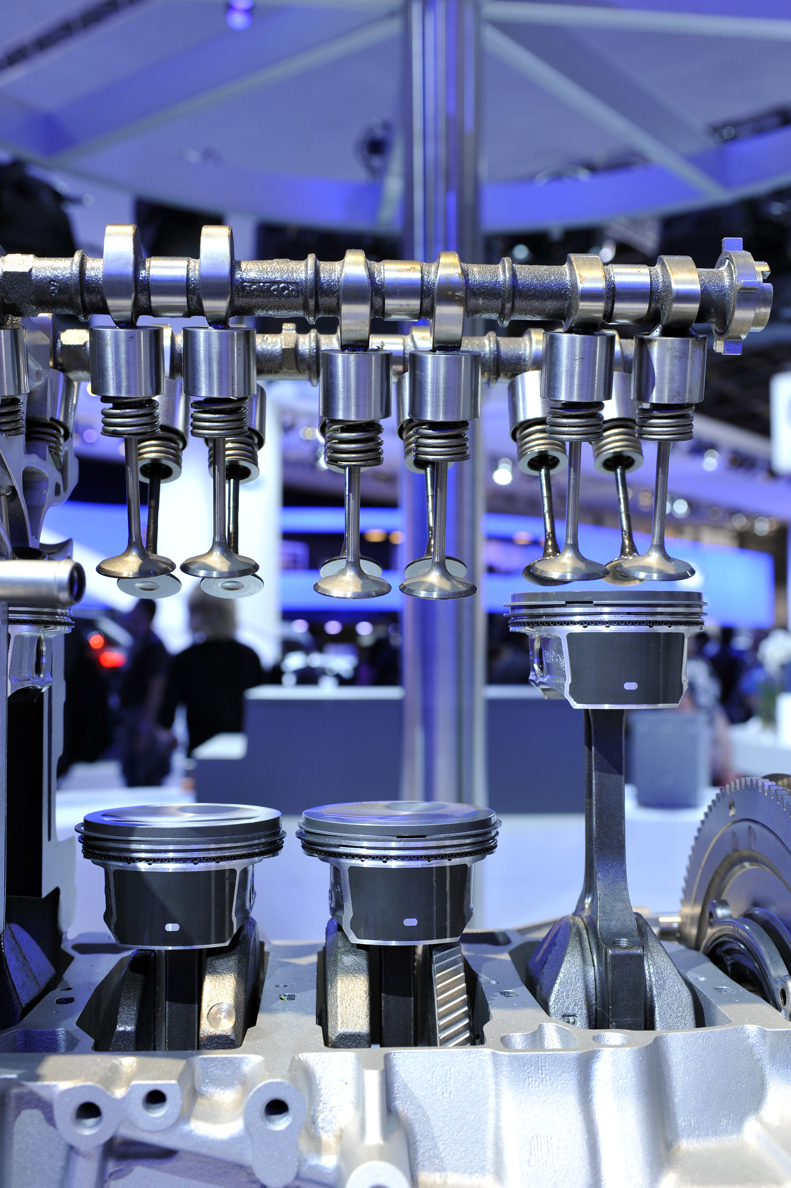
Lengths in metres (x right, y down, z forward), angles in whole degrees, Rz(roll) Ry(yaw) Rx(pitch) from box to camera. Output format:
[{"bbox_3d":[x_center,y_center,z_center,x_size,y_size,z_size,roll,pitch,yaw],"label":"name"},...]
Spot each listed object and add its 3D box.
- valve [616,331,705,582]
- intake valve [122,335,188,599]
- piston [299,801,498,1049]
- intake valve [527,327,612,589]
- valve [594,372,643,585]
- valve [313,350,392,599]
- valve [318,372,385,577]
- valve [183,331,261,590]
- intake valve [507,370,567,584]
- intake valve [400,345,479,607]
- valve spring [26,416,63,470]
[{"bbox_3d":[0.117,-0.060,0.578,0.035,0.105,0.035,0,14,-3],"label":"valve"},{"bbox_3d":[-0.117,-0.052,0.644,0.030,0.108,0.030,0,-27,-3],"label":"intake valve"},{"bbox_3d":[0.002,0.155,0.597,0.090,0.110,0.090,0,-2,-2],"label":"piston"},{"bbox_3d":[0.079,-0.060,0.576,0.035,0.105,0.035,0,14,-3],"label":"intake valve"},{"bbox_3d":[0.113,-0.058,0.659,0.030,0.108,0.030,0,-27,-3],"label":"valve"},{"bbox_3d":[-0.018,-0.052,0.573,0.035,0.105,0.035,0,14,-3],"label":"valve"},{"bbox_3d":[-0.022,-0.058,0.653,0.031,0.104,0.031,0,-24,-2],"label":"valve"},{"bbox_3d":[-0.075,-0.061,0.568,0.035,0.104,0.035,0,13,-2],"label":"valve"},{"bbox_3d":[0.075,-0.058,0.657,0.031,0.104,0.031,0,-24,-2],"label":"intake valve"},{"bbox_3d":[0.020,-0.052,0.575,0.035,0.105,0.035,1,14,-3],"label":"intake valve"},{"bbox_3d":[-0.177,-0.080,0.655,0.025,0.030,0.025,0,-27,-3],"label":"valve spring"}]

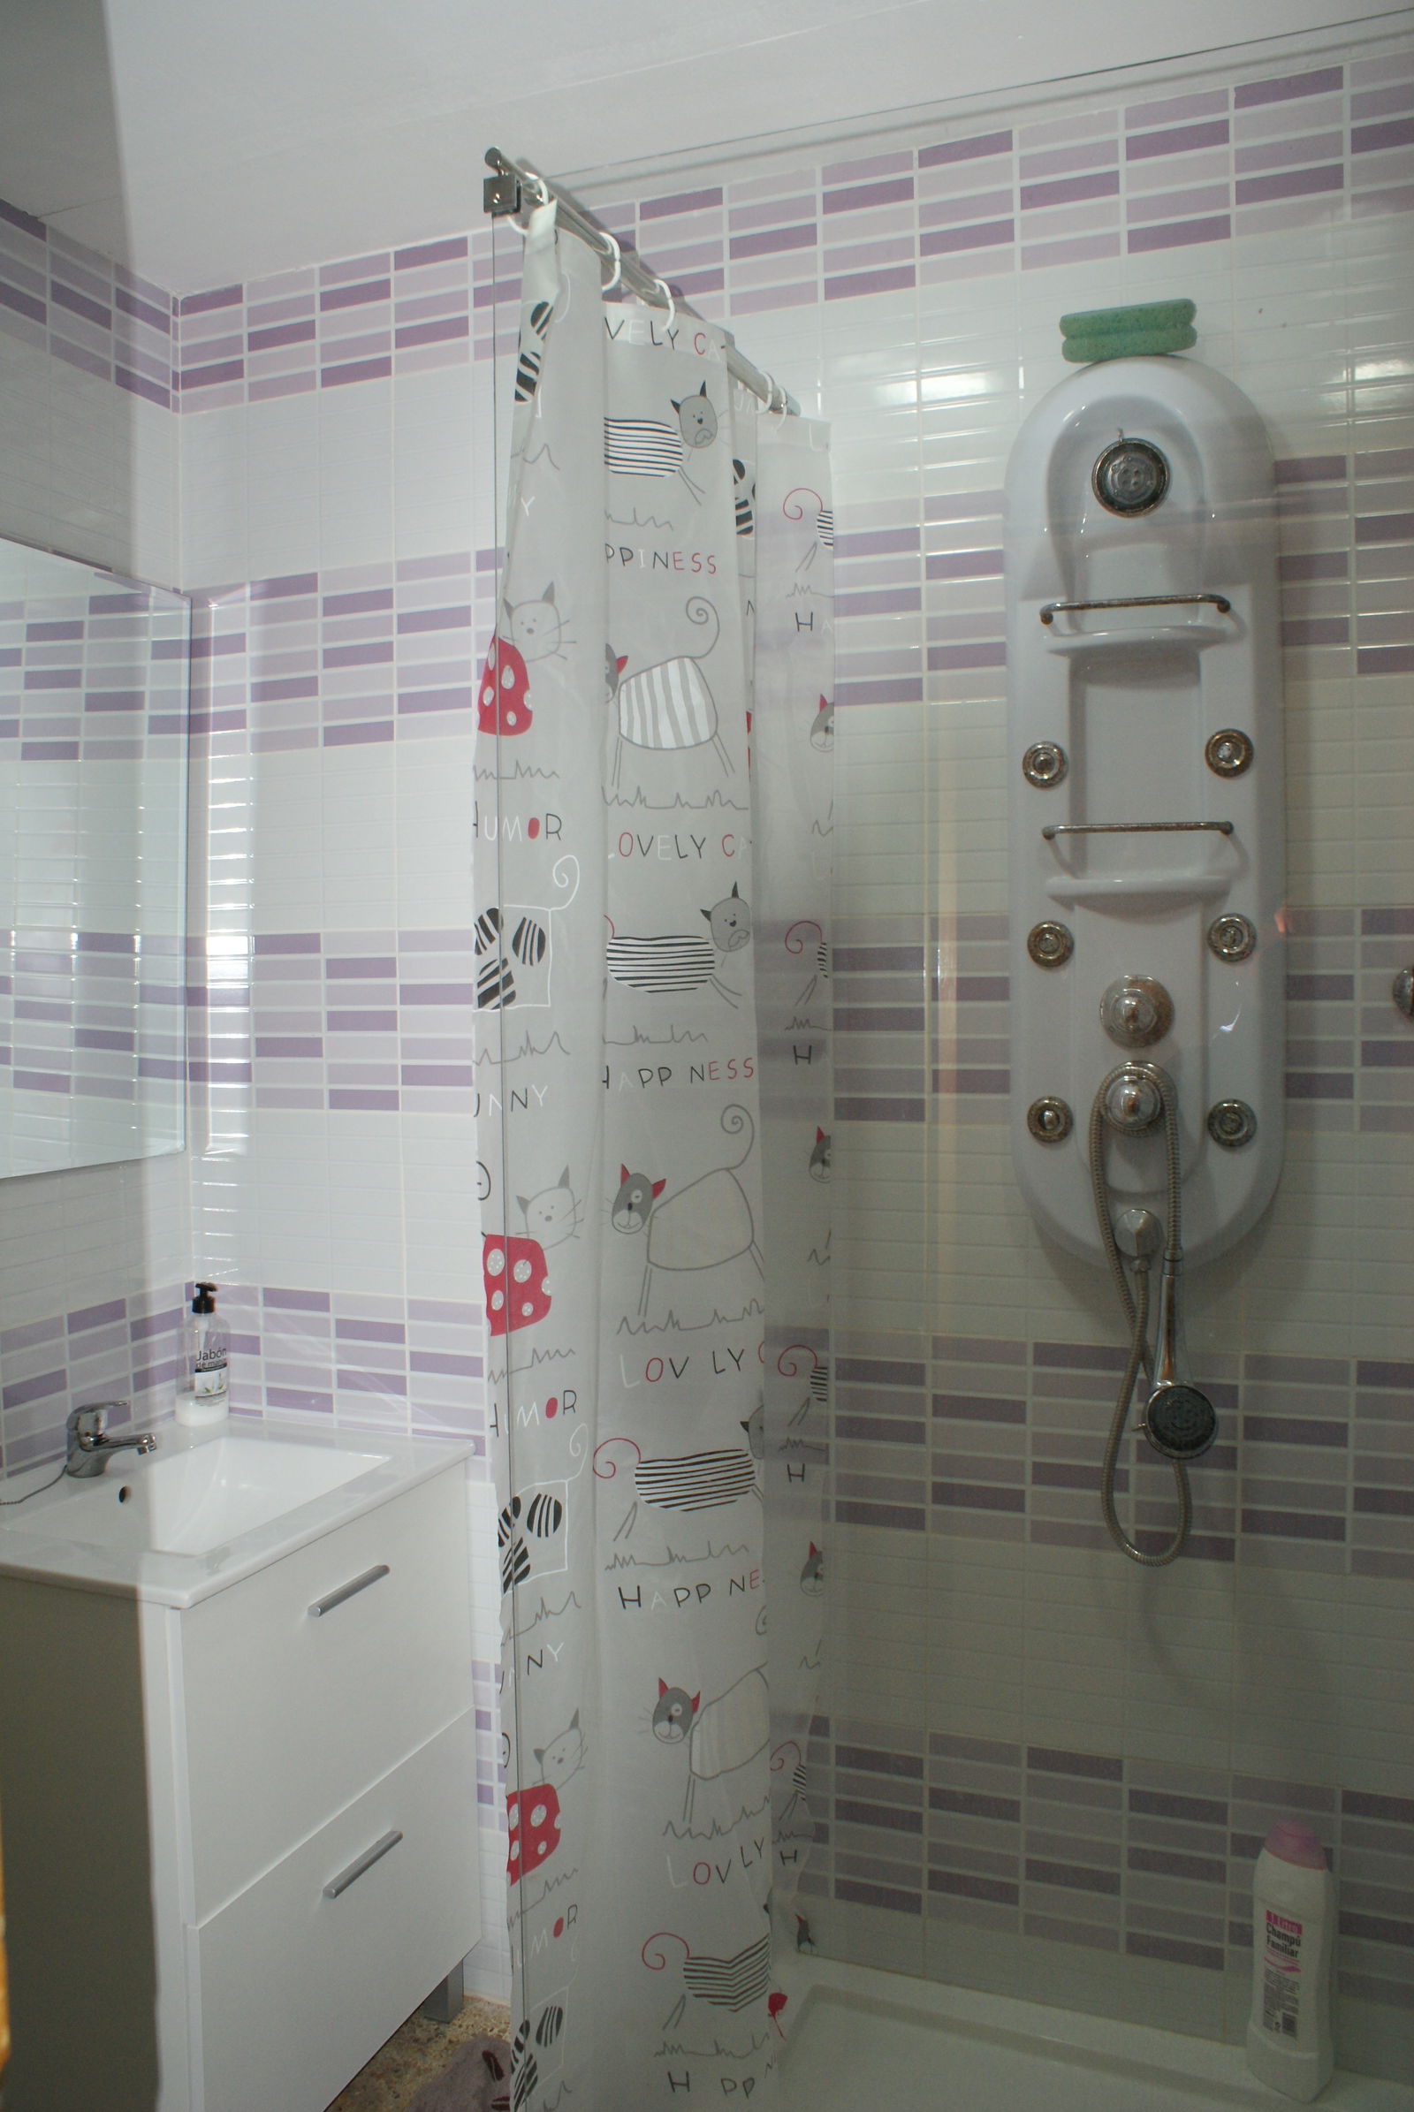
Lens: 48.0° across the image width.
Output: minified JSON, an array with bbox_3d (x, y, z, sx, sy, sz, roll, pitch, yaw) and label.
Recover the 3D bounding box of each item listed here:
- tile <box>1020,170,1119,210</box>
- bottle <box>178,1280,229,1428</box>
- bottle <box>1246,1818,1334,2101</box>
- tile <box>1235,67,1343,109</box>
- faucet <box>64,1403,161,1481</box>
[{"bbox_3d":[0.415,-0.991,1.813,0.114,0.026,0.008,0,2,21],"label":"tile"},{"bbox_3d":[-0.721,0.420,2.252,0.072,0.201,0.072,2,3,44],"label":"bottle"},{"bbox_3d":[0.654,1.002,1.773,0.086,0.305,0.058,2,3,43],"label":"bottle"},{"bbox_3d":[0.636,-1.058,1.733,0.114,0.026,0.008,0,2,21],"label":"tile"},{"bbox_3d":[-0.746,0.480,1.990,0.143,0.098,0.050,0,2,21],"label":"faucet"}]

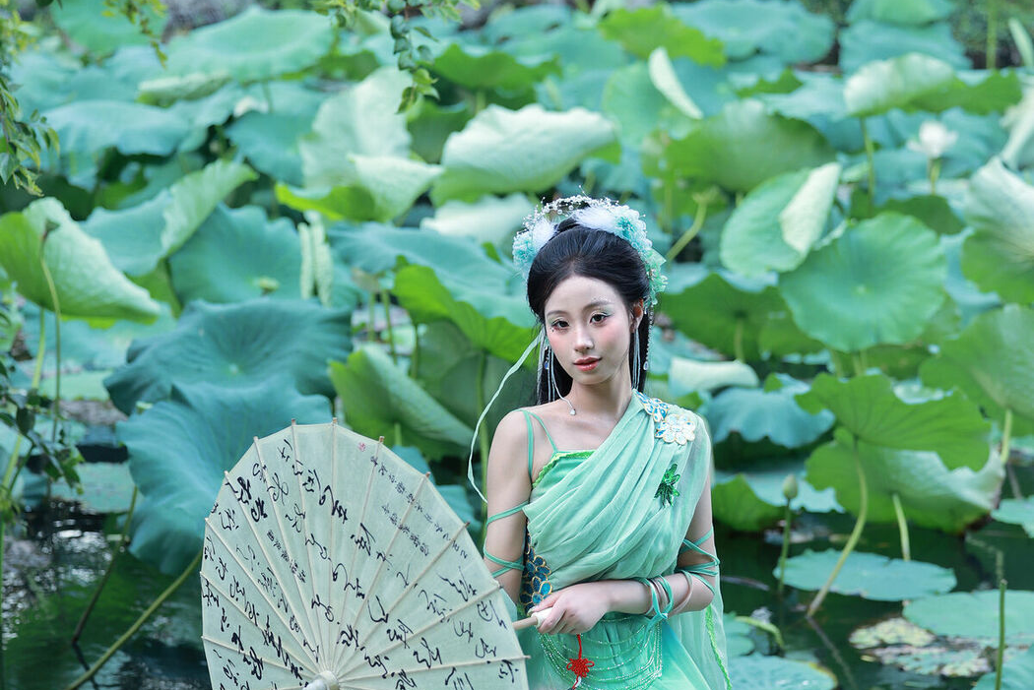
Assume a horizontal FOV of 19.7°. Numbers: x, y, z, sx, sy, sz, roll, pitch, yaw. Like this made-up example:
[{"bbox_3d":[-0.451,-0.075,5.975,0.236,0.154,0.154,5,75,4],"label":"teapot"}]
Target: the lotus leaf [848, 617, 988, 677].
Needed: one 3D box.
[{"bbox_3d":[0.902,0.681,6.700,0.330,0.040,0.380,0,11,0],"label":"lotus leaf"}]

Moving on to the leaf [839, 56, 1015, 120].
[{"bbox_3d":[1.450,-0.901,10.400,0.600,0.180,0.500,0,12,0],"label":"leaf"}]

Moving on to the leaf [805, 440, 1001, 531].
[{"bbox_3d":[1.005,0.363,7.700,0.510,0.200,0.420,0,11,0],"label":"leaf"}]

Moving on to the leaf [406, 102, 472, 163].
[{"bbox_3d":[-0.245,-0.669,9.400,0.340,0.220,0.320,0,11,0],"label":"leaf"}]

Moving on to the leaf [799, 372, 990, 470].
[{"bbox_3d":[0.977,0.193,7.700,0.500,0.230,0.420,0,12,0],"label":"leaf"}]

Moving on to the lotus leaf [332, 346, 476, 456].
[{"bbox_3d":[-0.306,0.156,7.900,0.390,0.270,0.360,0,11,0],"label":"lotus leaf"}]

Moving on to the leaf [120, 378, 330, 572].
[{"bbox_3d":[-0.602,0.274,6.200,0.460,0.380,0.360,0,11,0],"label":"leaf"}]

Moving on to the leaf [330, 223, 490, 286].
[{"bbox_3d":[-0.323,-0.273,9.000,0.490,0.150,0.460,0,12,0],"label":"leaf"}]

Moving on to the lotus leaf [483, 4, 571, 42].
[{"bbox_3d":[0.042,-1.407,13.000,0.420,0.150,0.420,0,11,0],"label":"lotus leaf"}]

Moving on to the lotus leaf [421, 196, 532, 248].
[{"bbox_3d":[-0.103,-0.348,8.400,0.380,0.170,0.340,0,11,0],"label":"lotus leaf"}]

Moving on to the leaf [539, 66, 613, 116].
[{"bbox_3d":[0.187,-0.888,10.400,0.400,0.180,0.380,0,11,0],"label":"leaf"}]

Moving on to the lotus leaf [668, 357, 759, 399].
[{"bbox_3d":[0.555,0.094,8.400,0.270,0.100,0.220,0,12,0],"label":"lotus leaf"}]

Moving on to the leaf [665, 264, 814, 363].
[{"bbox_3d":[0.694,-0.093,9.300,0.500,0.230,0.420,0,12,0],"label":"leaf"}]

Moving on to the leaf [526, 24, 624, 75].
[{"bbox_3d":[0.194,-1.122,11.300,0.480,0.190,0.420,0,11,0],"label":"leaf"}]

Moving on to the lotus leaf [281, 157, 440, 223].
[{"bbox_3d":[-0.458,-0.452,8.700,0.480,0.200,0.400,0,11,0],"label":"lotus leaf"}]

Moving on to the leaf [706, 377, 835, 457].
[{"bbox_3d":[0.658,0.192,7.800,0.370,0.180,0.340,0,11,0],"label":"leaf"}]

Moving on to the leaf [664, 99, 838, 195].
[{"bbox_3d":[0.728,-0.623,9.400,0.560,0.260,0.460,0,11,0],"label":"leaf"}]

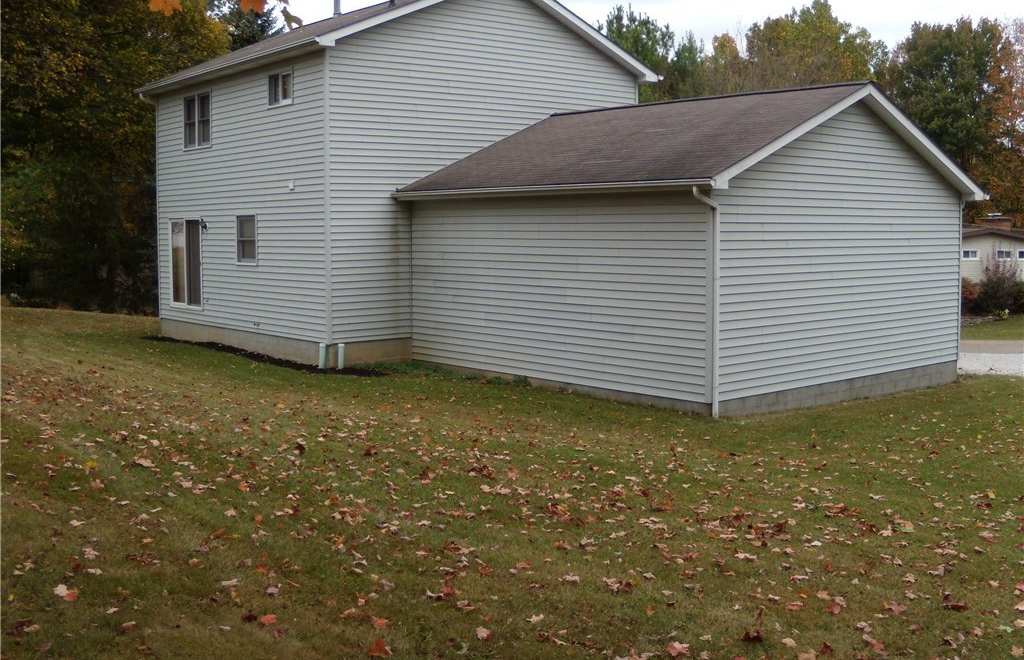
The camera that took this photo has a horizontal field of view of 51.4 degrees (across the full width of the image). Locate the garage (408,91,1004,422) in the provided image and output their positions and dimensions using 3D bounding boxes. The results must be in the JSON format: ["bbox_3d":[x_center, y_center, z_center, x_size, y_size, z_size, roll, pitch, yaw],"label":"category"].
[{"bbox_3d":[3.275,-1.653,19.891,7.950,5.140,7.561,-5,7,-40],"label":"garage"}]

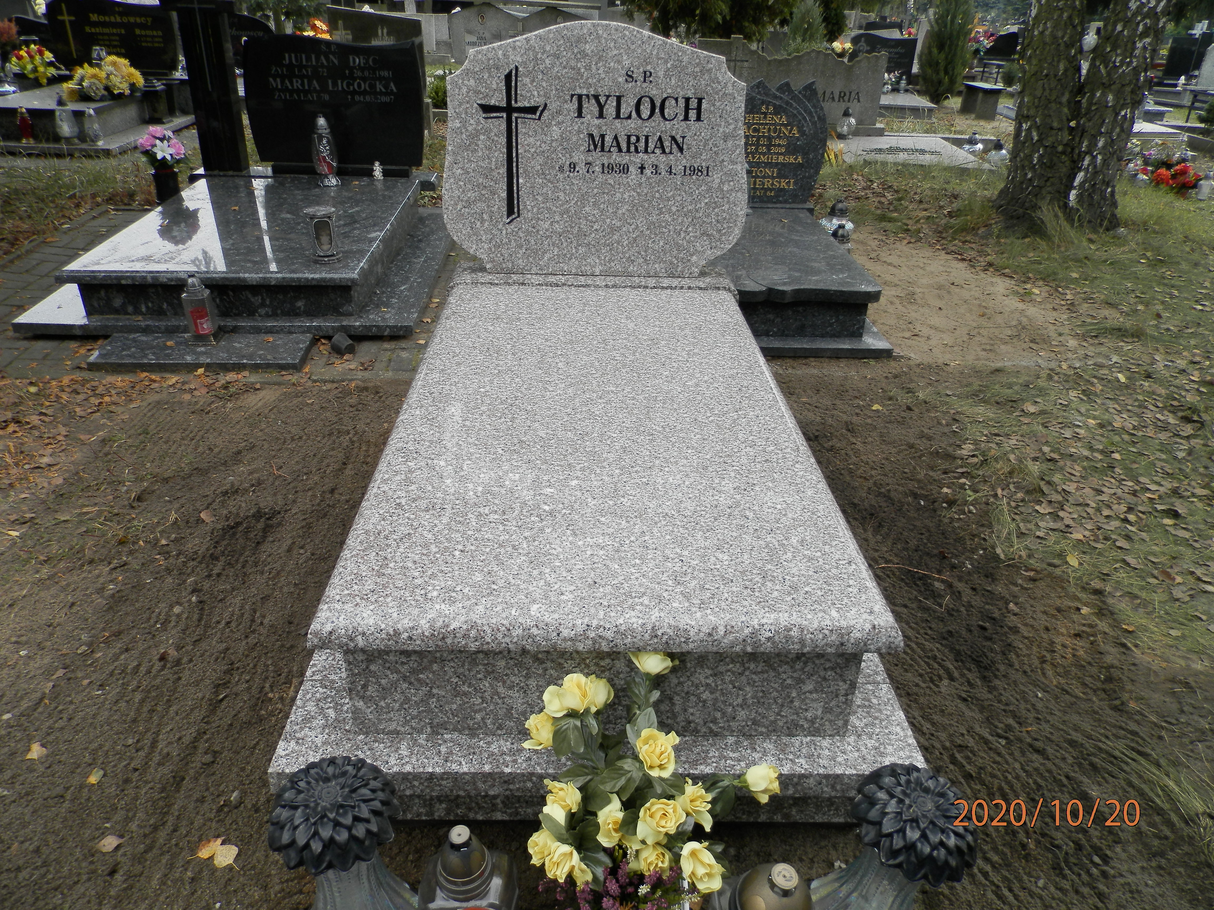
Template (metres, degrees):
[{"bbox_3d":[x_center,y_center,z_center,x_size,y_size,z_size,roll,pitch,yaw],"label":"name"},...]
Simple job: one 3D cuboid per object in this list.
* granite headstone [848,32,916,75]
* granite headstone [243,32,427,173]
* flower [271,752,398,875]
[{"bbox_3d":[3.081,-4.419,9.820,0.760,0.560,0.100,0,29,-3],"label":"granite headstone"},{"bbox_3d":[-1.433,-1.878,4.677,0.910,0.654,0.080,1,27,-2],"label":"granite headstone"},{"bbox_3d":[-0.294,0.393,0.968,0.140,0.070,0.140,1,28,-2],"label":"flower"}]

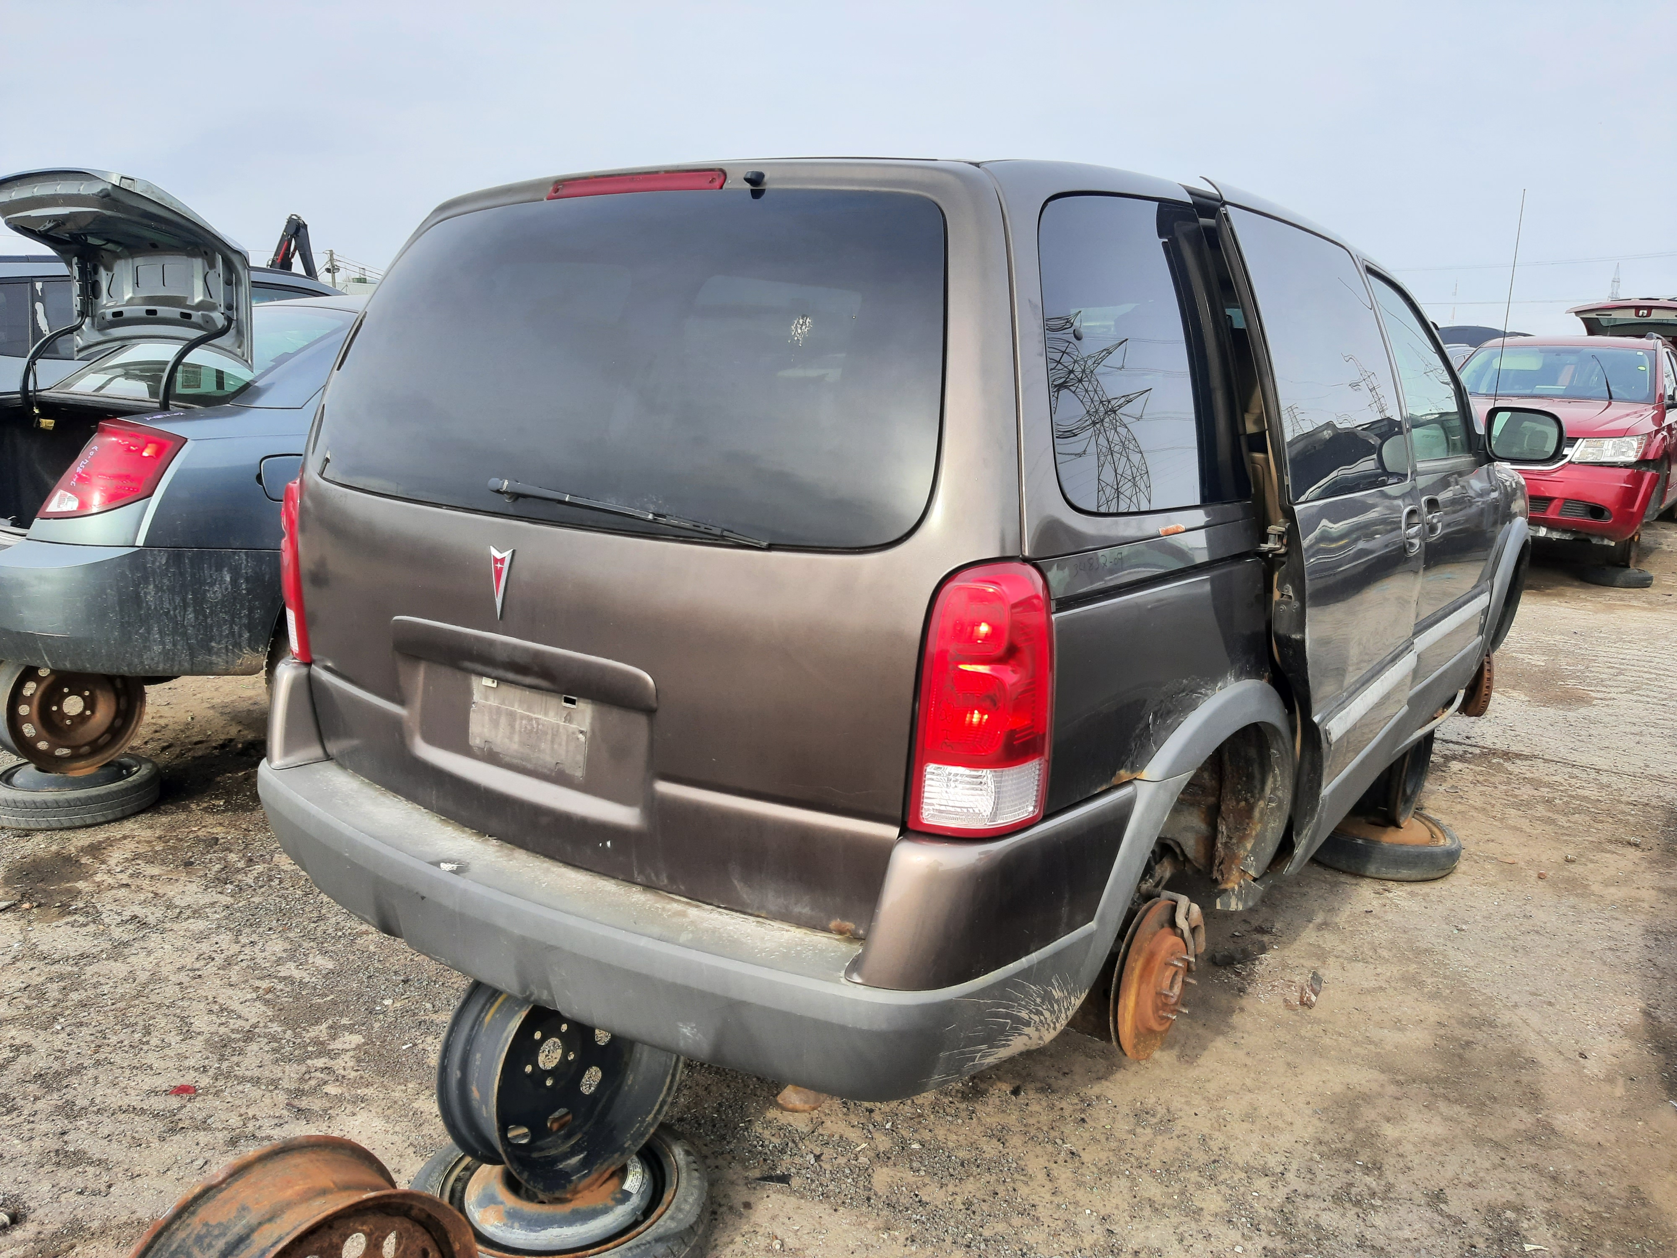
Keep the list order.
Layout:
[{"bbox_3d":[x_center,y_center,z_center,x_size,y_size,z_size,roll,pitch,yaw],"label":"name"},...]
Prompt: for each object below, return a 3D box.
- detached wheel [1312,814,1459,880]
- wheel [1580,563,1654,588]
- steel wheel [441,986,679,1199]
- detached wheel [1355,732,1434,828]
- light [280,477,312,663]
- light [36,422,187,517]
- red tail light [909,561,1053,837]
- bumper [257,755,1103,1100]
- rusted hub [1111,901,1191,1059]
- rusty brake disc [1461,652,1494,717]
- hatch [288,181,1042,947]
[{"bbox_3d":[1.784,0.668,4.193,0.560,0.130,0.560,1,12,0],"label":"detached wheel"},{"bbox_3d":[6.430,-0.440,10.400,0.570,0.130,0.570,10,15,37],"label":"wheel"},{"bbox_3d":[-0.473,0.746,2.202,0.170,0.420,0.420,11,15,38],"label":"steel wheel"},{"bbox_3d":[1.739,0.418,4.015,0.170,0.420,0.420,10,15,37],"label":"detached wheel"},{"bbox_3d":[-1.077,-0.130,2.626,0.150,0.400,0.170,10,15,37],"label":"light"},{"bbox_3d":[-2.116,-0.462,3.655,0.270,0.280,0.330,10,15,37],"label":"light"},{"bbox_3d":[0.189,0.099,1.674,0.150,0.400,0.170,10,15,37],"label":"red tail light"},{"bbox_3d":[-0.479,0.441,2.213,1.820,0.230,0.500,10,15,37],"label":"bumper"},{"bbox_3d":[0.585,0.641,2.256,0.100,0.310,0.310,10,15,37],"label":"rusted hub"},{"bbox_3d":[2.323,0.169,4.620,0.100,0.310,0.310,4,12,12],"label":"rusty brake disc"},{"bbox_3d":[-0.428,-0.184,2.131,1.620,1.220,0.390,10,15,37],"label":"hatch"}]

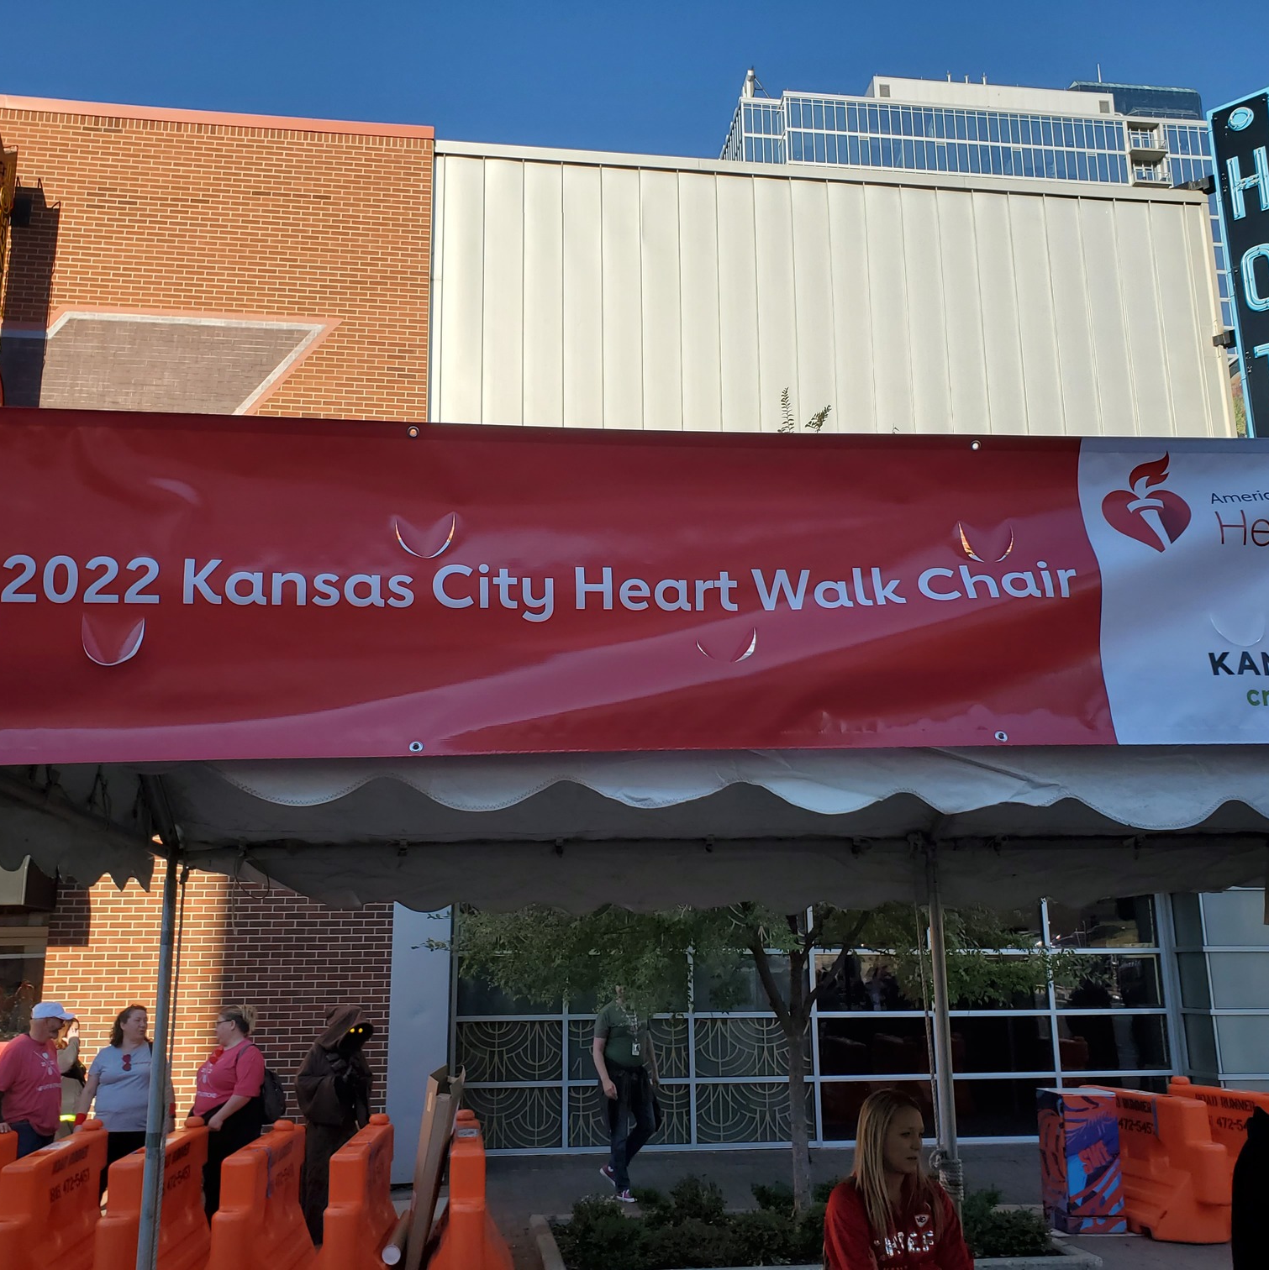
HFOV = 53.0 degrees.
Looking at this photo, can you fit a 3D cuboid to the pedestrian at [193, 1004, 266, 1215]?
[{"bbox_3d":[-2.810,3.421,8.751,0.510,1.686,0.400,-13,-18,42],"label":"pedestrian"}]

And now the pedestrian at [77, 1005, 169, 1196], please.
[{"bbox_3d":[-3.516,3.412,8.703,0.620,1.694,0.380,5,-15,-23],"label":"pedestrian"}]

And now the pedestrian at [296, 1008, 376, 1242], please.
[{"bbox_3d":[-2.154,3.510,9.088,0.440,1.659,0.570,-9,-16,31],"label":"pedestrian"}]

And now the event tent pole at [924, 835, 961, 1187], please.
[{"bbox_3d":[1.199,2.044,4.825,0.060,2.480,0.060,0,-13,0],"label":"event tent pole"}]

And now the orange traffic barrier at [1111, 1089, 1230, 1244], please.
[{"bbox_3d":[3.800,3.983,9.790,0.560,0.990,1.580,5,-14,-20],"label":"orange traffic barrier"}]

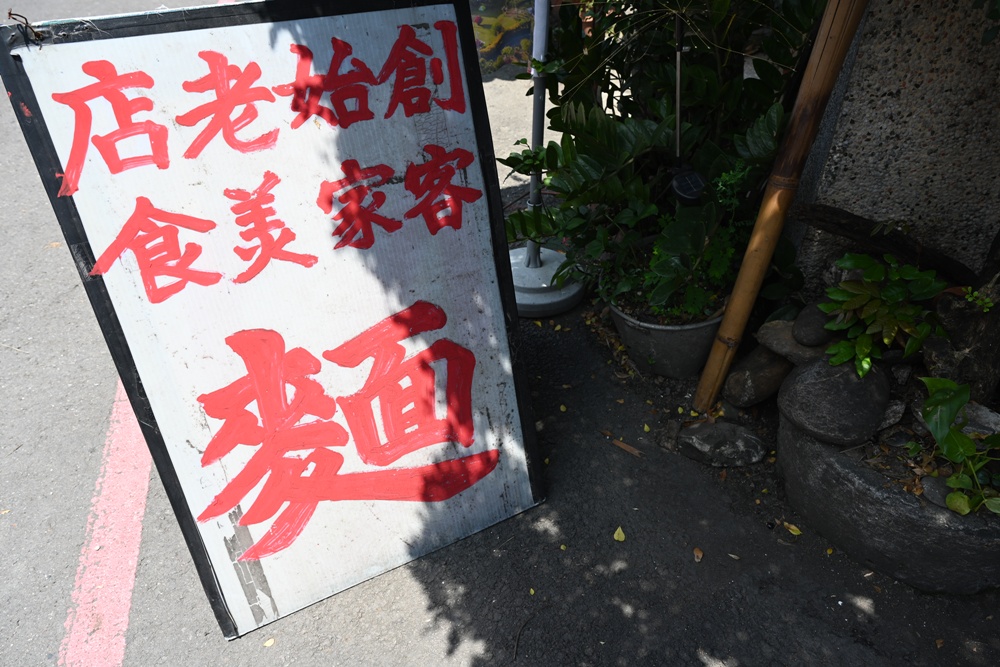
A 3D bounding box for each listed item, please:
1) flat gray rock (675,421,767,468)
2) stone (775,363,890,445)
[{"bbox_3d":[0.497,0.249,1.503,0.197,0.075,0.120,1,35,2],"label":"flat gray rock"},{"bbox_3d":[0.630,0.130,1.260,0.195,0.130,0.180,5,35,8],"label":"stone"}]

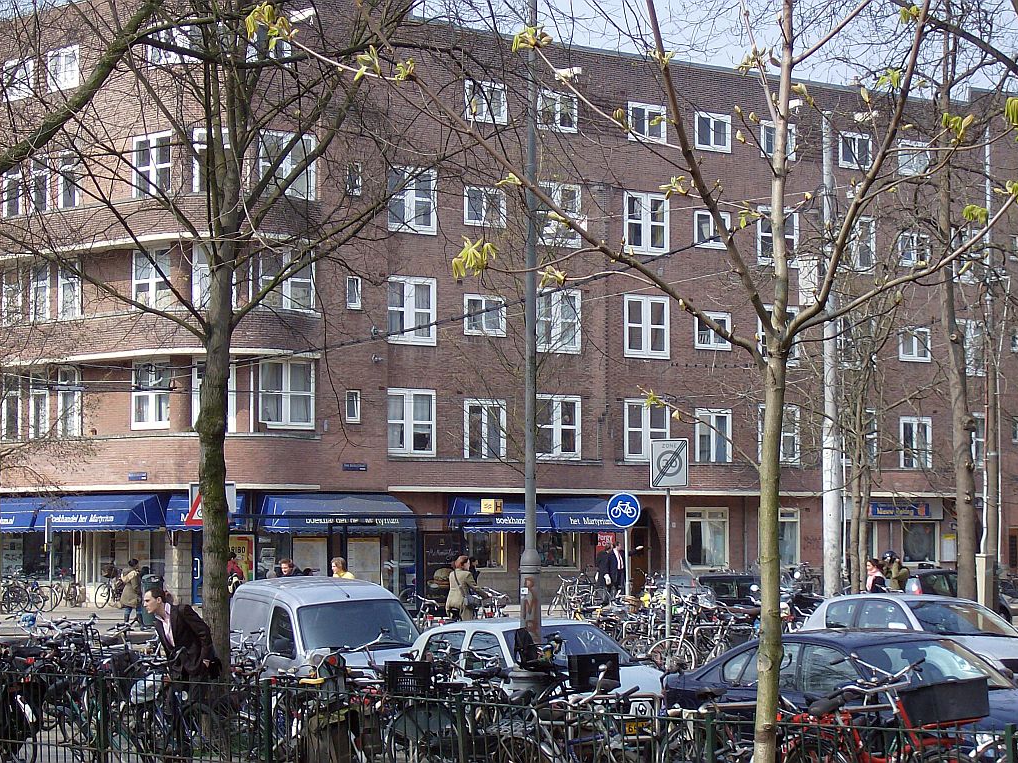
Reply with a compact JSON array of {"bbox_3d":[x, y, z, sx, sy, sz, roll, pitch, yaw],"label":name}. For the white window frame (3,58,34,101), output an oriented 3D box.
[{"bbox_3d":[-13.795,-8.498,83.051,0.120,1.119,1.482,3,-4,-43],"label":"white window frame"}]

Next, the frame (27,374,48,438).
[{"bbox_3d":[-12.971,0.704,81.451,0.150,1.820,0.980,3,-4,-42],"label":"frame"}]

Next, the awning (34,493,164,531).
[{"bbox_3d":[-11.268,3.634,81.284,1.450,0.992,4.369,3,-4,-42],"label":"awning"}]

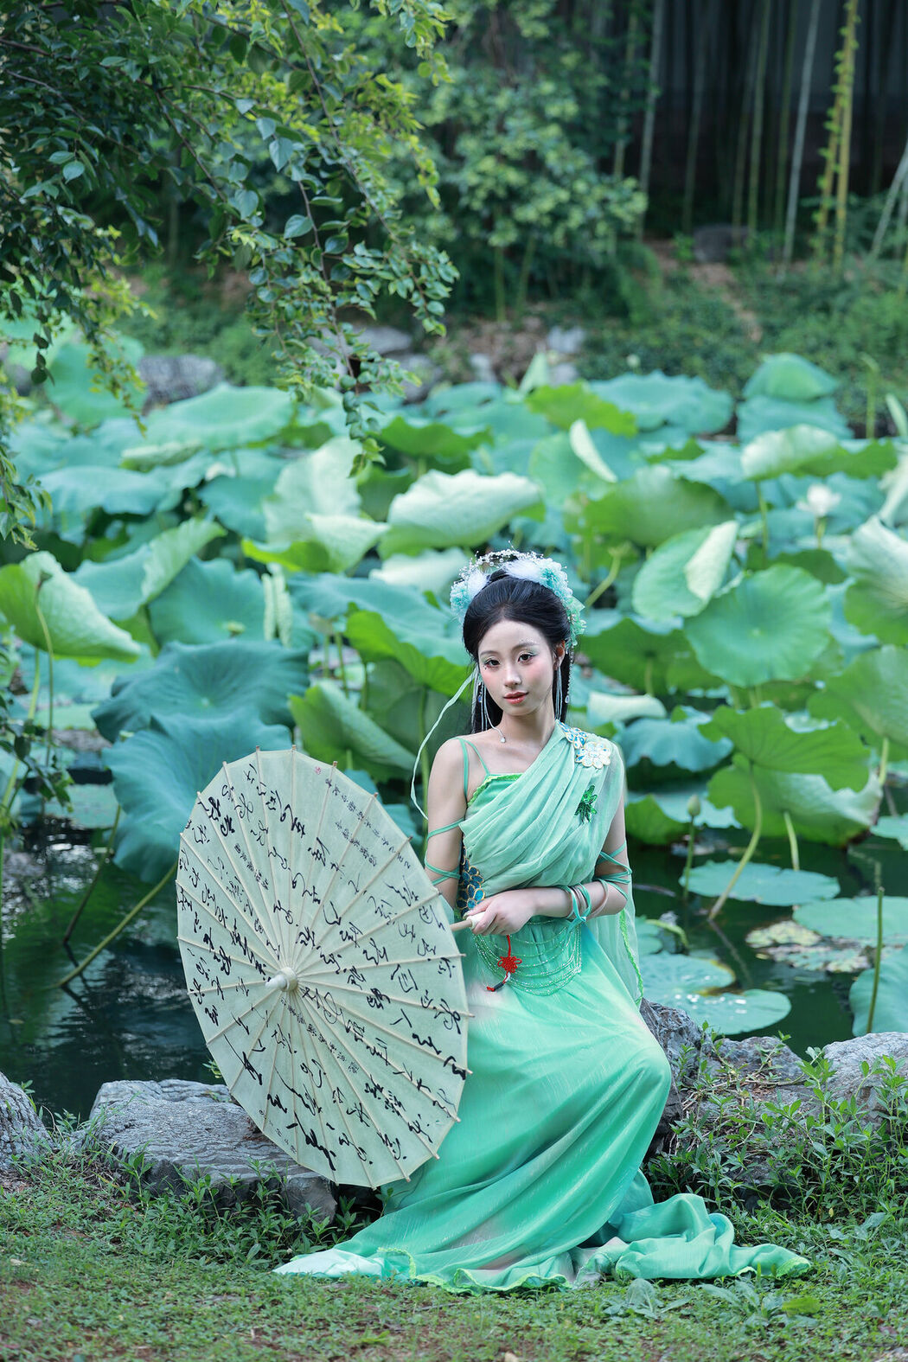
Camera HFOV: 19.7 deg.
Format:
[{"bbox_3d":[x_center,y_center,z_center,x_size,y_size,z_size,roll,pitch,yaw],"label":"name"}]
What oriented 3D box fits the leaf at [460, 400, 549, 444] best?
[{"bbox_3d":[0.194,-1.122,11.300,0.480,0.190,0.420,0,11,0],"label":"leaf"}]

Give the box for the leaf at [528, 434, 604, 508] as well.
[{"bbox_3d":[0.436,-0.797,9.900,0.340,0.290,0.280,0,11,0],"label":"leaf"}]

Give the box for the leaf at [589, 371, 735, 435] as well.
[{"bbox_3d":[0.957,-1.285,12.100,0.660,0.220,0.580,0,12,0],"label":"leaf"}]

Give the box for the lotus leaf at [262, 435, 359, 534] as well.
[{"bbox_3d":[-0.574,-0.785,10.500,0.400,0.370,0.280,0,12,0],"label":"lotus leaf"}]

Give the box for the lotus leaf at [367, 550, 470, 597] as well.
[{"bbox_3d":[-0.103,-0.348,8.400,0.380,0.170,0.340,0,11,0],"label":"lotus leaf"}]

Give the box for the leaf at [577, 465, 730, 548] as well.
[{"bbox_3d":[0.728,-0.623,9.400,0.560,0.260,0.460,0,11,0],"label":"leaf"}]

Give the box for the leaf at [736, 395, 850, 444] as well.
[{"bbox_3d":[1.598,-1.231,12.300,0.540,0.200,0.480,0,12,0],"label":"leaf"}]

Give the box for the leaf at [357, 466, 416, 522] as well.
[{"bbox_3d":[-0.245,-0.669,9.400,0.340,0.220,0.320,0,11,0],"label":"leaf"}]

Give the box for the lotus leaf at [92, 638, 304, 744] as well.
[{"bbox_3d":[-0.682,0.036,7.000,0.560,0.200,0.500,0,12,0],"label":"lotus leaf"}]

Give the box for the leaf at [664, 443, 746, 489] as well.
[{"bbox_3d":[0.980,-0.830,10.100,0.420,0.160,0.420,0,11,0],"label":"leaf"}]

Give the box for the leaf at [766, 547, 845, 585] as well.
[{"bbox_3d":[1.252,-0.400,9.300,0.380,0.170,0.360,0,12,0],"label":"leaf"}]

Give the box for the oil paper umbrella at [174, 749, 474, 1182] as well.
[{"bbox_3d":[-0.104,0.448,4.490,0.540,0.765,0.765,-15,15,-41],"label":"oil paper umbrella"}]

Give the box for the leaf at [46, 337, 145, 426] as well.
[{"bbox_3d":[-1.594,-1.331,11.600,0.450,0.380,0.280,0,11,0],"label":"leaf"}]

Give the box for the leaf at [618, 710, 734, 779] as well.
[{"bbox_3d":[0.658,0.192,7.800,0.370,0.180,0.340,0,11,0],"label":"leaf"}]

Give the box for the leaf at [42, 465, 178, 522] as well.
[{"bbox_3d":[-1.380,-0.740,10.400,0.550,0.190,0.480,0,12,0],"label":"leaf"}]

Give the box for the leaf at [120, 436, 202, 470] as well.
[{"bbox_3d":[-1.267,-0.983,11.300,0.370,0.140,0.320,0,12,0],"label":"leaf"}]

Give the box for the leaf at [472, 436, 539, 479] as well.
[{"bbox_3d":[0.187,-0.888,10.400,0.400,0.180,0.380,0,11,0],"label":"leaf"}]

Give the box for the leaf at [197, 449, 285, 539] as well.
[{"bbox_3d":[-0.847,-0.758,10.600,0.460,0.300,0.430,0,11,0],"label":"leaf"}]

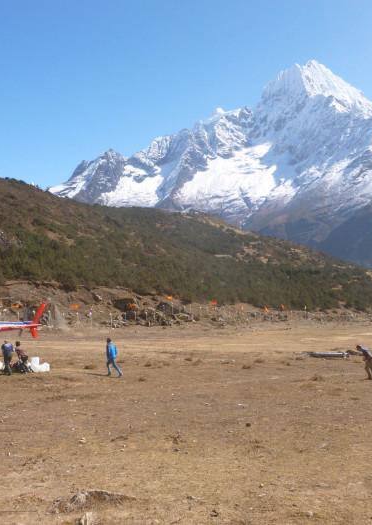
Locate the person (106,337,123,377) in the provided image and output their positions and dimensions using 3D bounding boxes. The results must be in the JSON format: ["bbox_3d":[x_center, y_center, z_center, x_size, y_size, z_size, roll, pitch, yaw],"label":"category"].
[{"bbox_3d":[-3.018,4.027,23.900,0.700,1.650,0.550,-2,-4,30],"label":"person"}]

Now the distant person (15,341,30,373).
[{"bbox_3d":[-7.739,4.497,26.800,0.700,1.420,0.550,-3,-4,39],"label":"distant person"}]

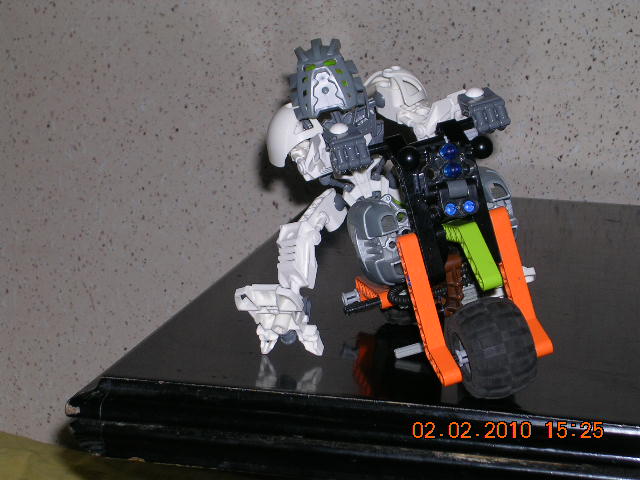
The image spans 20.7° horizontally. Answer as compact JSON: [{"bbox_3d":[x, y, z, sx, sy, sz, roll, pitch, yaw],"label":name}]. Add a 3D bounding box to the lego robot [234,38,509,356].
[{"bbox_3d":[0.022,-0.017,0.786,0.114,0.142,0.092,-1,14,-7],"label":"lego robot"}]

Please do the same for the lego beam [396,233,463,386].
[{"bbox_3d":[0.045,0.030,0.739,0.008,0.067,0.018,-15,-15,-9],"label":"lego beam"}]

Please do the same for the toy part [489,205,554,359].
[{"bbox_3d":[0.084,0.020,0.745,0.008,0.067,0.018,-15,-15,-9],"label":"toy part"}]

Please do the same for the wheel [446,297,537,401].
[{"bbox_3d":[0.071,0.046,0.737,0.028,0.043,0.043,-15,16,-9],"label":"wheel"}]

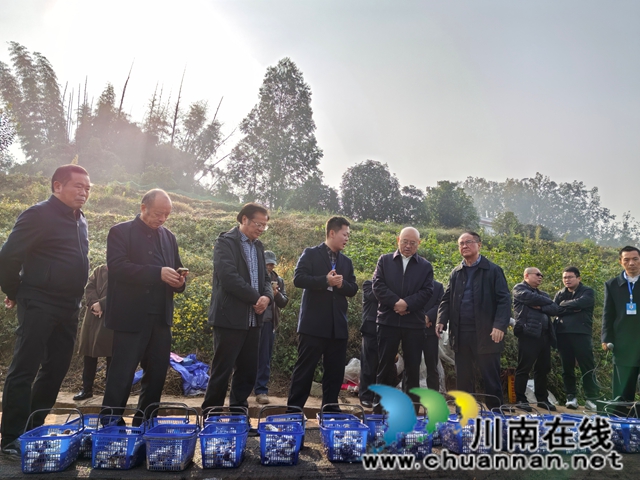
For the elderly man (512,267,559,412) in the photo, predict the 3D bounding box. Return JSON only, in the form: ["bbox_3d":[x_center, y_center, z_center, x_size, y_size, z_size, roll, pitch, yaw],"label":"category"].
[{"bbox_3d":[2.551,1.142,5.910,0.520,1.670,0.400,8,-13,-24],"label":"elderly man"}]

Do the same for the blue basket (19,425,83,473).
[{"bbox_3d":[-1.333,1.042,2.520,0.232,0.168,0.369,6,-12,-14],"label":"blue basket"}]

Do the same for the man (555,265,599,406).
[{"bbox_3d":[3.037,1.142,5.910,0.540,1.670,0.380,-4,-14,29],"label":"man"}]

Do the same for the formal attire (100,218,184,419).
[{"bbox_3d":[-1.234,0.449,3.530,0.450,1.700,0.530,-7,-15,37],"label":"formal attire"}]

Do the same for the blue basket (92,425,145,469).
[{"bbox_3d":[-1.039,1.074,2.599,0.238,0.164,0.347,4,-13,-11],"label":"blue basket"}]

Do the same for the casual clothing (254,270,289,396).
[{"bbox_3d":[-0.561,1.008,5.440,0.500,1.360,0.360,9,-14,-27],"label":"casual clothing"}]

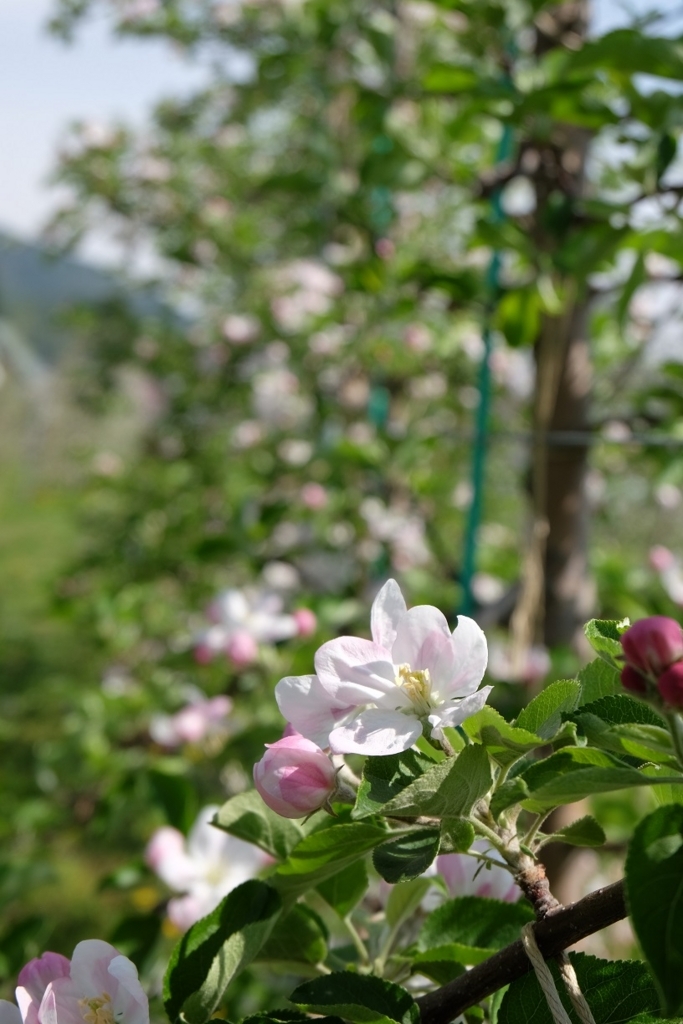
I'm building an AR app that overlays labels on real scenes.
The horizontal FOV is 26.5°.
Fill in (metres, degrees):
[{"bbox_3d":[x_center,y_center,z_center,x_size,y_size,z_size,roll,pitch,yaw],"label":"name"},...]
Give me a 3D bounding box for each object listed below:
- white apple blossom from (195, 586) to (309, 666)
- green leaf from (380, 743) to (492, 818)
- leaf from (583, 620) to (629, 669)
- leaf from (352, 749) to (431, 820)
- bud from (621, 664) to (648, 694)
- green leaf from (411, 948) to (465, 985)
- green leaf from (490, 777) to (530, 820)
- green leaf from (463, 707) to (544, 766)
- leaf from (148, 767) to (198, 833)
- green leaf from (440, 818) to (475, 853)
[{"bbox_3d":[-0.040,0.051,0.650,0.051,0.033,0.038,0,4,0],"label":"white apple blossom"},{"bbox_3d":[0.024,0.069,0.370,0.030,0.020,0.012,-10,36,8],"label":"green leaf"},{"bbox_3d":[0.070,0.035,0.380,0.013,0.014,0.009,-29,-44,7],"label":"leaf"},{"bbox_3d":[0.014,0.074,0.395,0.022,0.018,0.018,0,4,0],"label":"leaf"},{"bbox_3d":[0.075,0.043,0.370,0.009,0.008,0.009,0,4,0],"label":"bud"},{"bbox_3d":[0.029,0.136,0.435,0.016,0.010,0.014,0,4,0],"label":"green leaf"},{"bbox_3d":[0.047,0.080,0.405,0.011,0.011,0.010,0,4,0],"label":"green leaf"},{"bbox_3d":[0.042,0.058,0.372,0.018,0.012,0.018,-16,41,-36],"label":"green leaf"},{"bbox_3d":[-0.079,0.135,0.680,0.023,0.029,0.020,0,4,0],"label":"leaf"},{"bbox_3d":[0.032,0.090,0.405,0.009,0.009,0.008,0,4,0],"label":"green leaf"}]

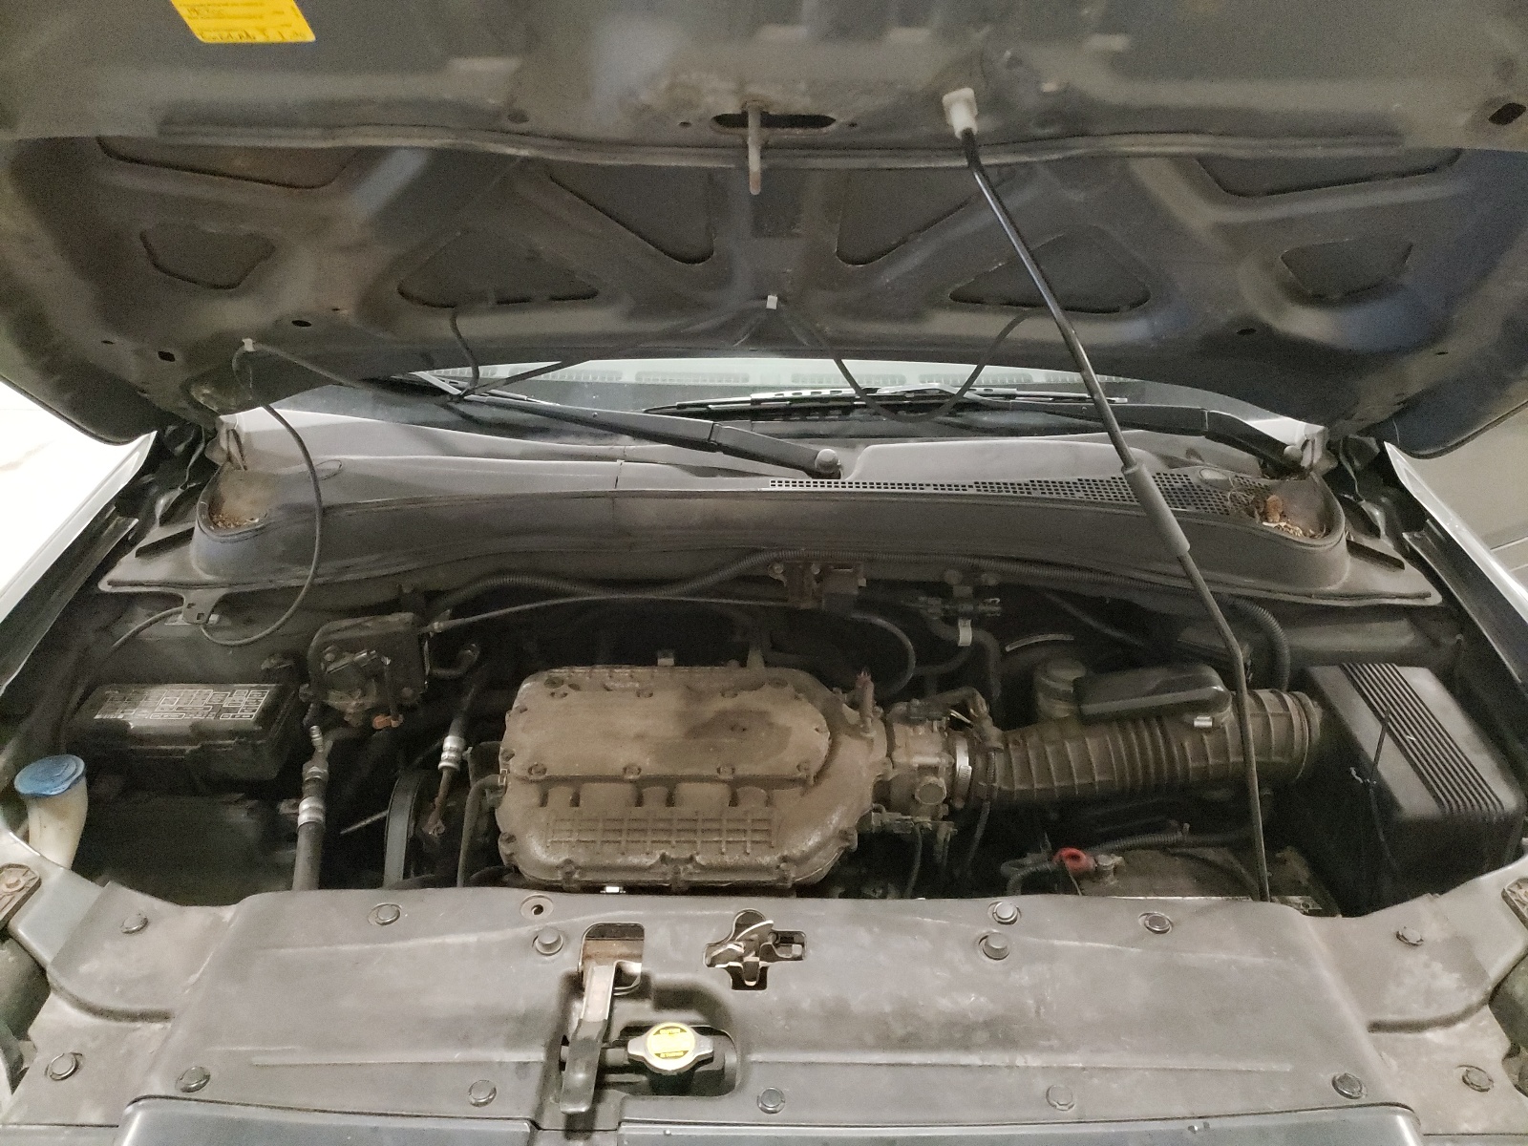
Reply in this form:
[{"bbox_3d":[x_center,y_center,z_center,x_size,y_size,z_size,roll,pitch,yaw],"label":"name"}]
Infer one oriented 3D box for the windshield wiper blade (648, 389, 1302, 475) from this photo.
[{"bbox_3d":[0.245,-0.168,1.375,0.770,0.060,0.100,3,45,1],"label":"windshield wiper blade"}]

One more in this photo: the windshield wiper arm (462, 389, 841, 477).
[{"bbox_3d":[-0.165,-0.184,1.410,0.520,0.050,0.065,13,46,11],"label":"windshield wiper arm"}]

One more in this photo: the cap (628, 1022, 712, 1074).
[{"bbox_3d":[-0.068,0.348,0.836,0.061,0.019,0.043,0,30,0],"label":"cap"}]

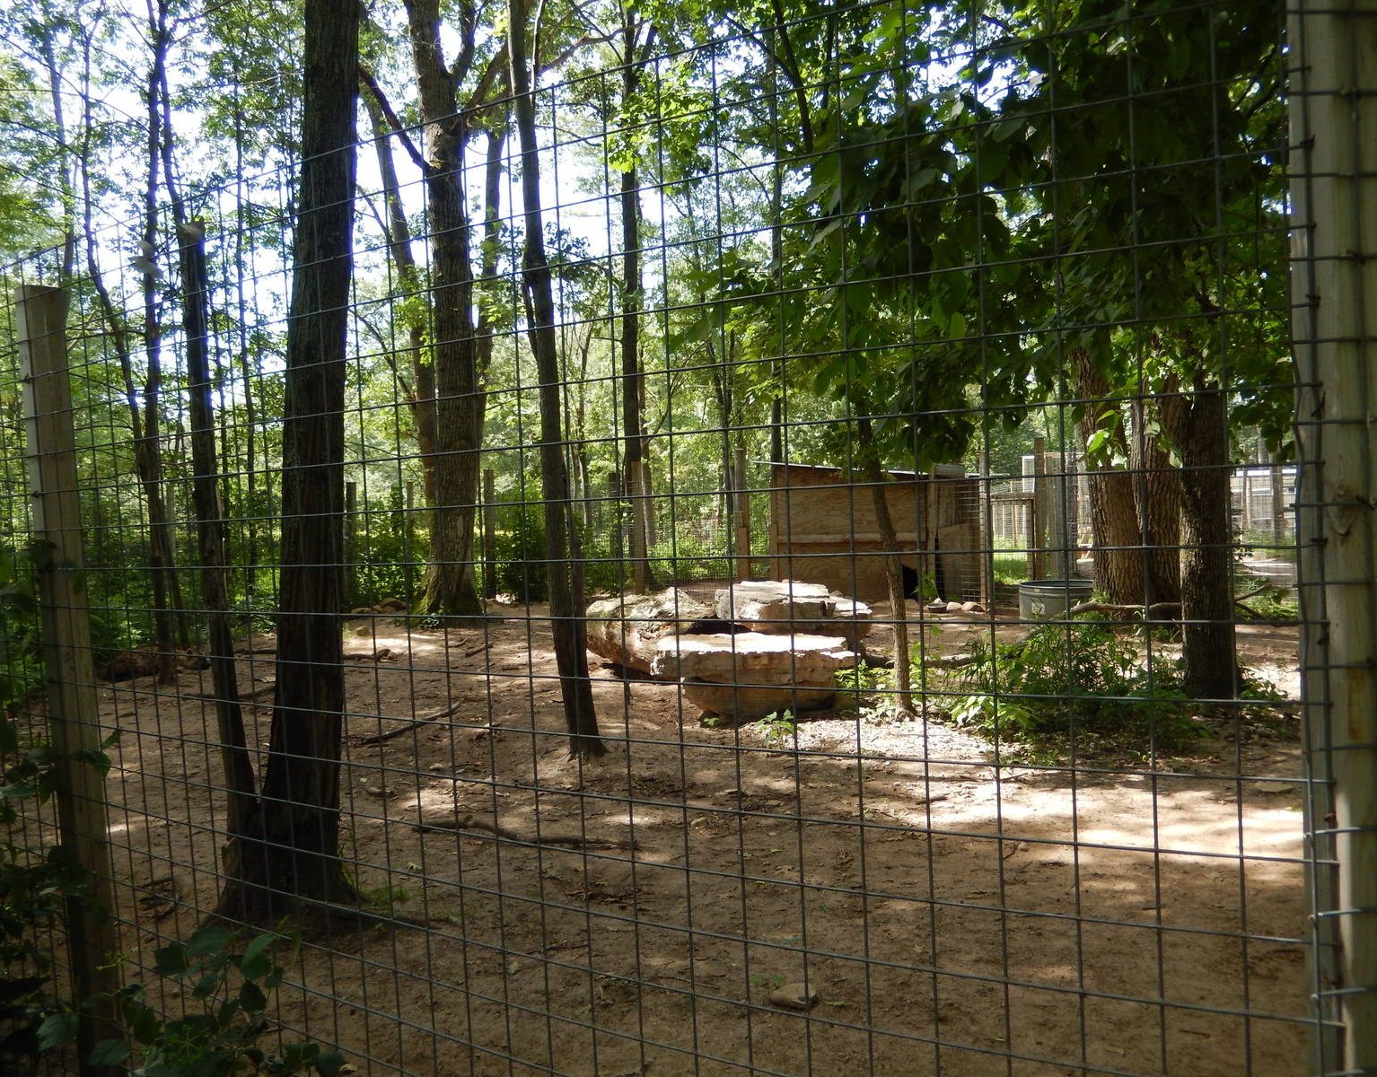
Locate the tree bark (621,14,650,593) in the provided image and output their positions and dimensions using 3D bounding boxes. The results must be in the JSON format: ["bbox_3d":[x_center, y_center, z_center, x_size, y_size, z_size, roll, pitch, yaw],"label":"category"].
[{"bbox_3d":[-1.080,-4.669,20.800,0.420,11.400,0.420,-1,1,-3],"label":"tree bark"}]

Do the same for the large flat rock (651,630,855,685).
[{"bbox_3d":[0.492,0.904,7.850,1.430,0.250,0.980,-2,1,7],"label":"large flat rock"}]

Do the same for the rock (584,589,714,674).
[{"bbox_3d":[-0.320,0.839,9.400,1.050,0.600,1.050,-2,1,12],"label":"rock"}]

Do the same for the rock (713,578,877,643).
[{"bbox_3d":[1.042,0.730,10.300,1.450,0.500,1.100,-2,1,7],"label":"rock"}]

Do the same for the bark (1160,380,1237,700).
[{"bbox_3d":[3.844,0.013,7.800,0.440,2.400,0.400,-1,1,26],"label":"bark"}]

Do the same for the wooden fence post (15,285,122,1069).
[{"bbox_3d":[-1.641,0.369,2.740,0.092,2.080,0.092,-2,2,35],"label":"wooden fence post"}]

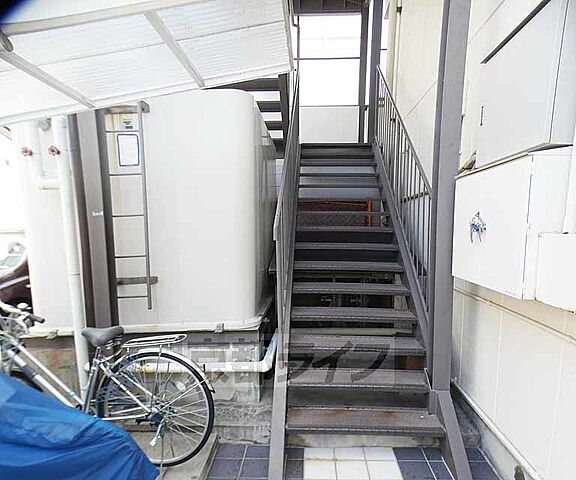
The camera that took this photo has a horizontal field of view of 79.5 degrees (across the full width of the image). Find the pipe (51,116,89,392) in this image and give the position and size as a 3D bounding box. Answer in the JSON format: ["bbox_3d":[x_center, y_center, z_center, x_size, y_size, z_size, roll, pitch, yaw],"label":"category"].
[{"bbox_3d":[-1.423,0.191,2.306,0.086,1.984,0.086,-2,6,0],"label":"pipe"}]

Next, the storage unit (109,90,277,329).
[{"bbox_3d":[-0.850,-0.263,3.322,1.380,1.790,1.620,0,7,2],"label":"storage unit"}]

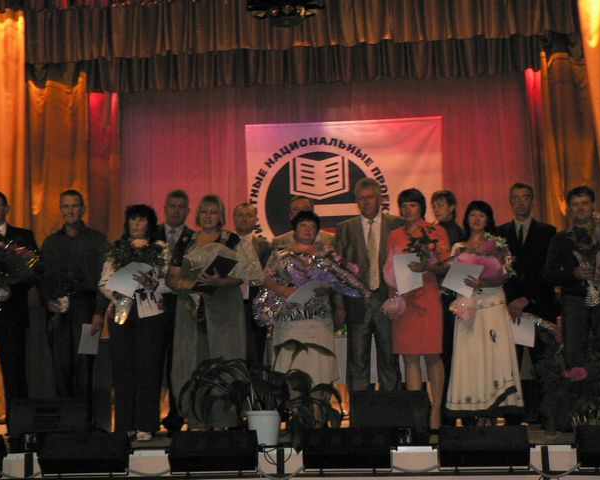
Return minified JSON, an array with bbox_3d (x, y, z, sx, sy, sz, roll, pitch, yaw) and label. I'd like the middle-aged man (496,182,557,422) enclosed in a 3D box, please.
[{"bbox_3d":[1.687,0.468,7.514,0.520,1.789,0.340,-2,-6,6],"label":"middle-aged man"}]

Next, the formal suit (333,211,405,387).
[{"bbox_3d":[0.491,0.576,7.316,0.530,1.550,0.320,-2,-5,6],"label":"formal suit"}]

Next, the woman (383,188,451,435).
[{"bbox_3d":[0.797,0.496,7.020,0.470,1.704,0.380,-2,-5,11],"label":"woman"}]

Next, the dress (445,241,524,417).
[{"bbox_3d":[1.312,0.628,7.360,0.550,1.254,0.450,-2,-5,7],"label":"dress"}]

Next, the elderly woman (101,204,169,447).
[{"bbox_3d":[-1.154,0.575,7.218,0.500,1.656,0.400,-1,-5,0],"label":"elderly woman"}]

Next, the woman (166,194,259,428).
[{"bbox_3d":[-0.599,0.524,7.119,0.600,1.689,0.430,-1,-6,0],"label":"woman"}]

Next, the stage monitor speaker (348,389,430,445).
[{"bbox_3d":[0.593,1.173,6.864,0.490,0.336,0.400,-1,-5,3],"label":"stage monitor speaker"}]

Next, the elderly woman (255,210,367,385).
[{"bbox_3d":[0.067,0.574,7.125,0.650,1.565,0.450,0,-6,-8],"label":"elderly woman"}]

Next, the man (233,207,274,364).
[{"bbox_3d":[-0.389,0.569,7.768,0.500,1.715,0.320,-1,-6,0],"label":"man"}]

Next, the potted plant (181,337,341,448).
[{"bbox_3d":[-0.237,0.980,6.687,1.050,0.684,0.750,-1,-6,0],"label":"potted plant"}]

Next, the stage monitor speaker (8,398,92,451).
[{"bbox_3d":[-1.662,1.222,6.884,0.490,0.333,0.390,-1,-5,3],"label":"stage monitor speaker"}]

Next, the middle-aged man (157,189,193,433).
[{"bbox_3d":[-0.881,0.516,7.563,0.520,1.801,0.340,-1,-6,2],"label":"middle-aged man"}]

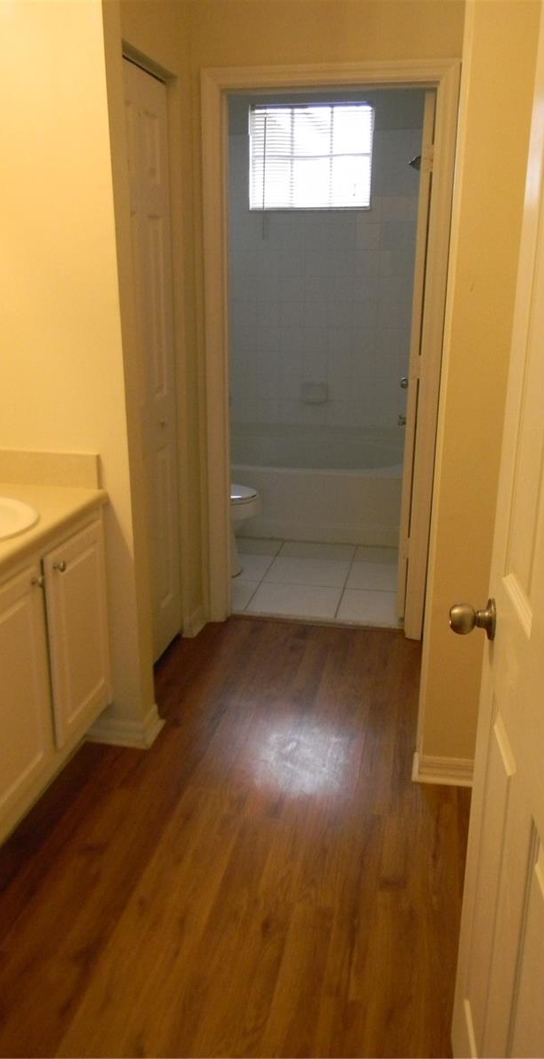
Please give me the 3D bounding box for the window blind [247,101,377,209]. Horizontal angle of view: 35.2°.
[{"bbox_3d":[0.232,-2.258,5.202,0.753,0.594,0.040,4,17,11],"label":"window blind"}]

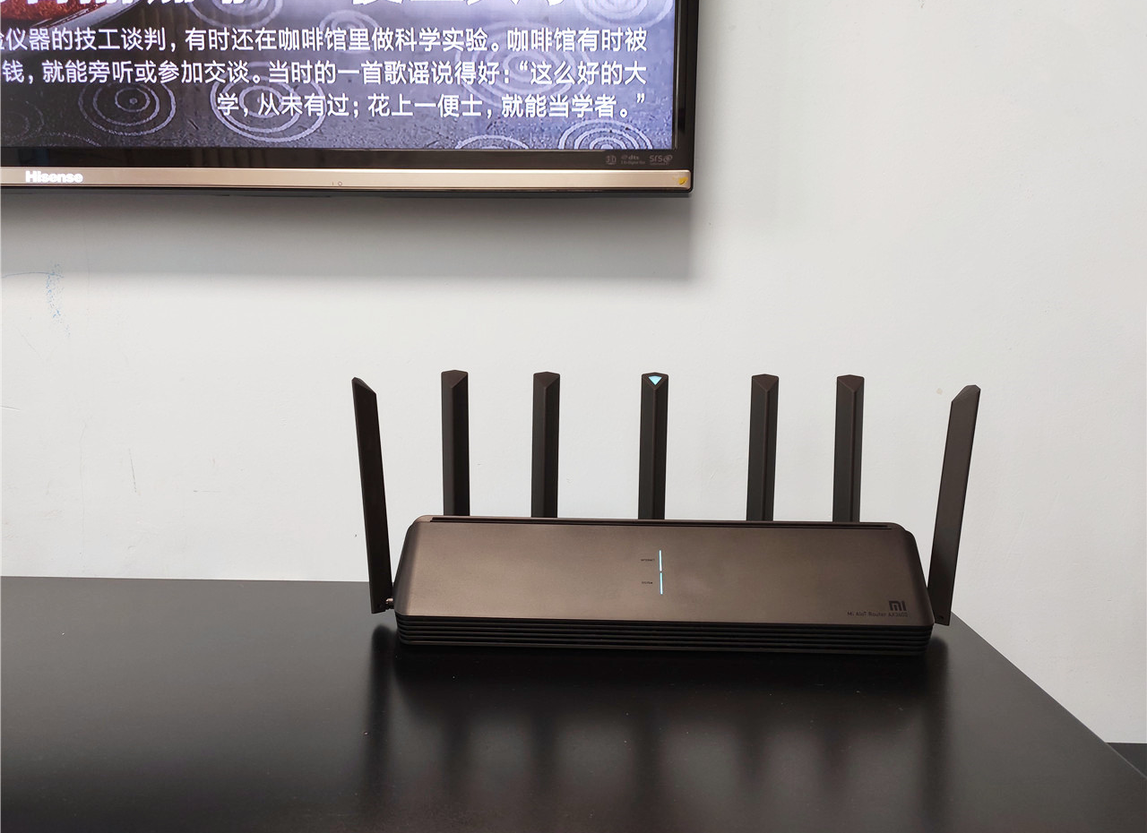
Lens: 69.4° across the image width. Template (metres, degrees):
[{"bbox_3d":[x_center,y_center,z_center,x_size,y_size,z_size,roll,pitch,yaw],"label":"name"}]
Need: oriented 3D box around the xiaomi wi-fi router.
[{"bbox_3d":[0.061,0.059,0.596,0.422,0.177,0.131,1,8,1],"label":"xiaomi wi-fi router"}]

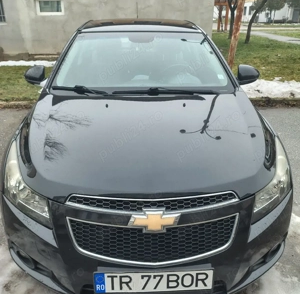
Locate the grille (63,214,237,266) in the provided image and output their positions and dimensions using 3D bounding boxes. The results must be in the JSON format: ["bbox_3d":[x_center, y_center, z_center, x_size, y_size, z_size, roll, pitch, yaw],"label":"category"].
[{"bbox_3d":[0.019,0.407,1.263,0.770,0.200,0.120,-1,23,-3],"label":"grille"}]

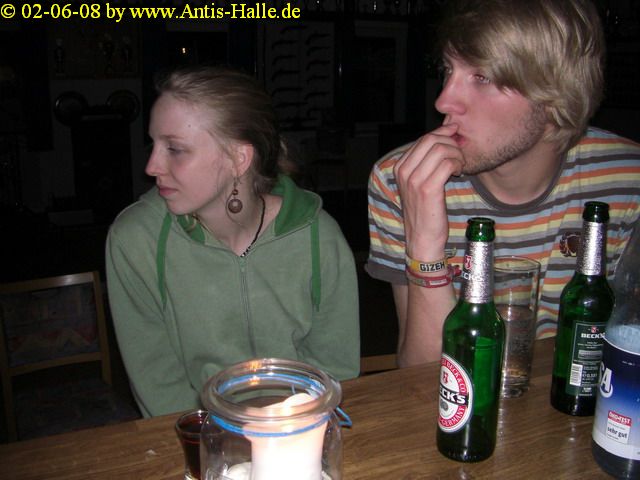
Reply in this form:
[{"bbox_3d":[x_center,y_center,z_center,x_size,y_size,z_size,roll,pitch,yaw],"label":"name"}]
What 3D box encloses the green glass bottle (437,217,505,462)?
[{"bbox_3d":[0.151,0.091,0.692,0.061,0.237,0.061,-5,14,-25],"label":"green glass bottle"}]

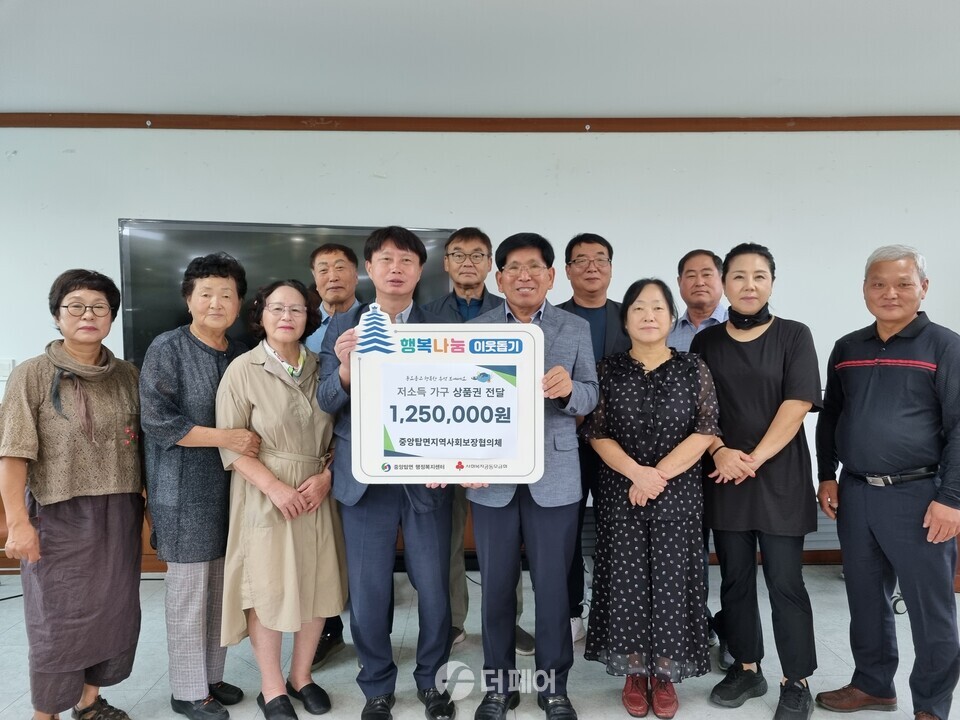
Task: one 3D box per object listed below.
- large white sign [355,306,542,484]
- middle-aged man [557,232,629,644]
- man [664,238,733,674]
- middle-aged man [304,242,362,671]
[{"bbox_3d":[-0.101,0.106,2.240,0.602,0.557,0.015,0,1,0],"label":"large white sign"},{"bbox_3d":[0.470,0.333,3.054,0.500,1.742,0.320,0,1,7],"label":"middle-aged man"},{"bbox_3d":[0.937,0.369,3.005,0.500,1.664,0.320,0,1,12],"label":"man"},{"bbox_3d":[-0.590,0.363,3.005,0.500,1.701,0.320,-1,1,-9],"label":"middle-aged man"}]

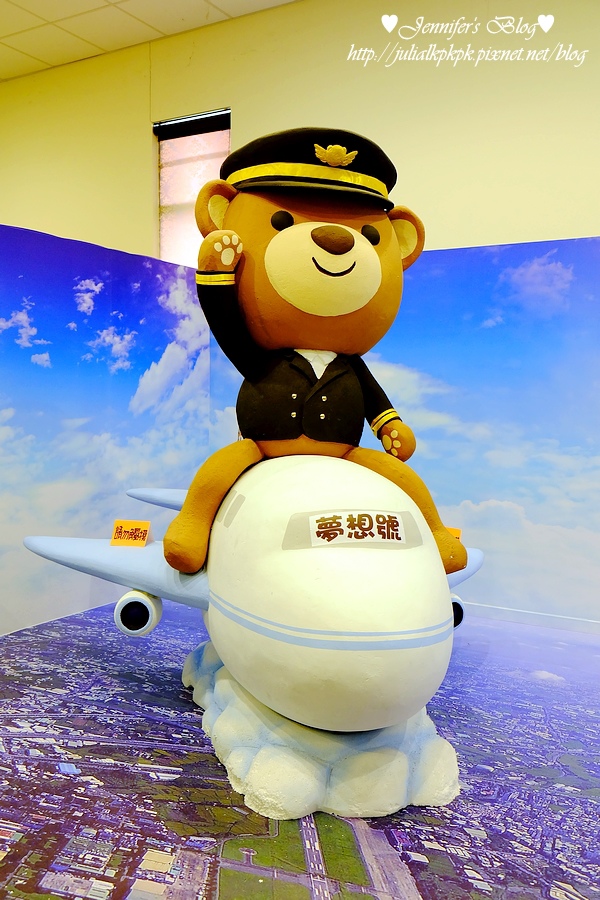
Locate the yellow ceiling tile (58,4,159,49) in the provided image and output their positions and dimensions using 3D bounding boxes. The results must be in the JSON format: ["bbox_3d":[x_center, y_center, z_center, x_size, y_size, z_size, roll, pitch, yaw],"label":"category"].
[{"bbox_3d":[-1.412,-3.120,5.945,0.600,0.020,0.590,3,5,30],"label":"yellow ceiling tile"}]

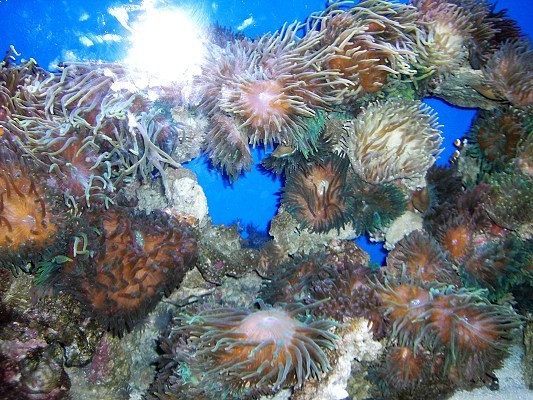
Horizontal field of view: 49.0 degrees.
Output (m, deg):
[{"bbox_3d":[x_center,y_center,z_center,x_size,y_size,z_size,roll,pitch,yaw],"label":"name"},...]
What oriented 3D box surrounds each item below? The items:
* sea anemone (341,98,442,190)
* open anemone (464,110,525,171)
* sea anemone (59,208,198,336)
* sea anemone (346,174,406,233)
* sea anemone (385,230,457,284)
[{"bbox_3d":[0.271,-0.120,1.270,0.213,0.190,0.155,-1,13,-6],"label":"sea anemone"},{"bbox_3d":[0.570,-0.147,1.450,0.143,0.151,0.120,5,14,19],"label":"open anemone"},{"bbox_3d":[-0.264,0.139,1.120,0.257,0.233,0.180,-3,13,-11],"label":"sea anemone"},{"bbox_3d":[0.248,0.010,1.320,0.130,0.129,0.110,-4,14,-17],"label":"sea anemone"},{"bbox_3d":[0.326,0.124,1.240,0.146,0.113,0.120,0,13,0],"label":"sea anemone"}]

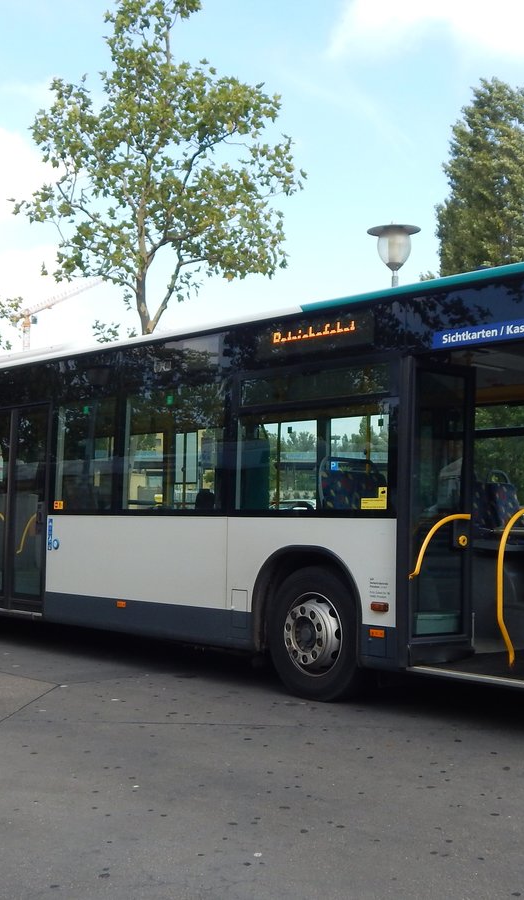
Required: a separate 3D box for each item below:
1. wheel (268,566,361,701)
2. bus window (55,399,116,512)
[{"bbox_3d":[0.465,1.377,7.354,0.971,0.957,0.300,-3,-6,44],"label":"wheel"},{"bbox_3d":[-1.667,0.060,9.285,1.075,1.085,0.050,-3,-6,44],"label":"bus window"}]

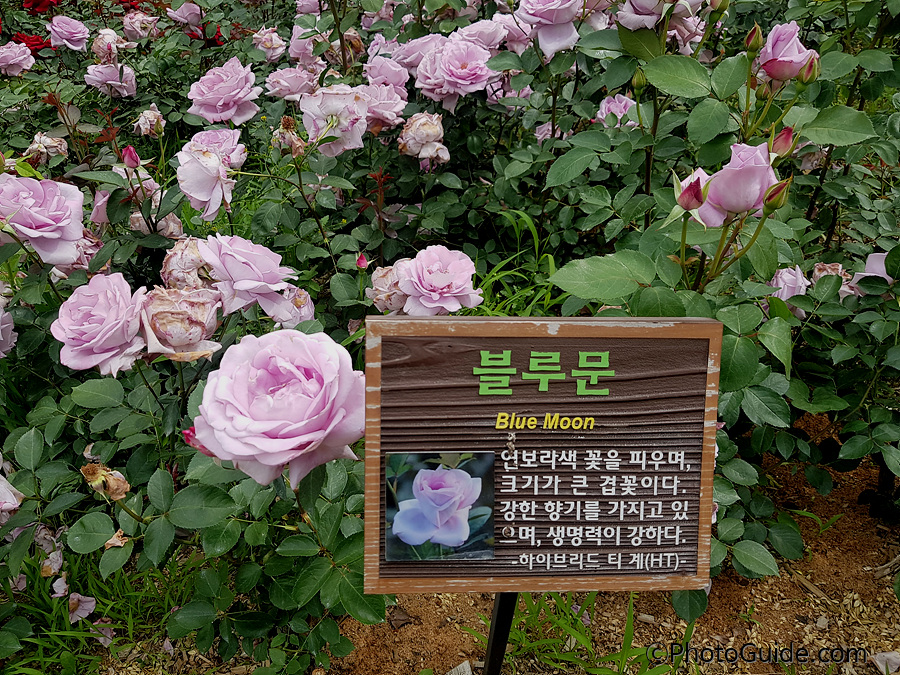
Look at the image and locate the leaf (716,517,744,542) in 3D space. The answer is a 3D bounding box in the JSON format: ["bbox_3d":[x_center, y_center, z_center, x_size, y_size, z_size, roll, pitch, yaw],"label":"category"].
[{"bbox_3d":[0.387,0.264,0.930,0.046,0.011,0.034,-30,52,-9],"label":"leaf"}]

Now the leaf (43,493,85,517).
[{"bbox_3d":[-0.456,0.198,0.800,0.050,0.012,0.032,-27,54,-22],"label":"leaf"}]

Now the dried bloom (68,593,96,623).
[{"bbox_3d":[-0.609,0.447,1.120,0.047,0.025,0.045,0,32,0],"label":"dried bloom"}]

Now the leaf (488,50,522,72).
[{"bbox_3d":[0.085,-0.429,1.050,0.057,0.014,0.042,-9,38,-12],"label":"leaf"}]

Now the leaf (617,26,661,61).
[{"bbox_3d":[0.203,-0.326,0.740,0.042,0.012,0.076,-24,67,-18],"label":"leaf"}]

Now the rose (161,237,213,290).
[{"bbox_3d":[-0.337,-0.094,0.870,0.073,0.068,0.072,0,32,0],"label":"rose"}]

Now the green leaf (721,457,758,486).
[{"bbox_3d":[0.373,0.175,0.869,0.047,0.012,0.036,29,67,30],"label":"green leaf"}]

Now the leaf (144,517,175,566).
[{"bbox_3d":[-0.335,0.235,0.780,0.031,0.012,0.058,5,58,-15],"label":"leaf"}]

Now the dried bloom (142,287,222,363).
[{"bbox_3d":[-0.318,-0.017,0.800,0.091,0.080,0.088,0,32,0],"label":"dried bloom"}]

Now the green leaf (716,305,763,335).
[{"bbox_3d":[0.325,-0.020,0.760,0.049,0.015,0.056,8,41,15],"label":"green leaf"}]

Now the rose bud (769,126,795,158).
[{"bbox_3d":[0.314,-0.185,0.640,0.023,0.031,0.023,27,27,24],"label":"rose bud"}]

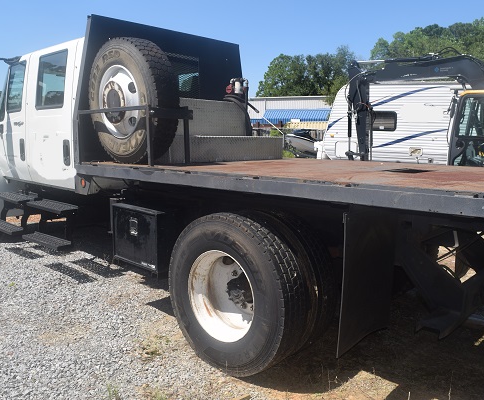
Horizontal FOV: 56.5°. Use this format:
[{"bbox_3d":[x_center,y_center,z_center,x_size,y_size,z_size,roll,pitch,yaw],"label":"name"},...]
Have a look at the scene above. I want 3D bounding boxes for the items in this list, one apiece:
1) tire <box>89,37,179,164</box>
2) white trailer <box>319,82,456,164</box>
[{"bbox_3d":[-0.969,-0.847,3.927,1.050,1.050,0.280,8,11,43],"label":"tire"},{"bbox_3d":[6.455,-1.932,12.683,8.300,3.200,2.500,3,9,20],"label":"white trailer"}]

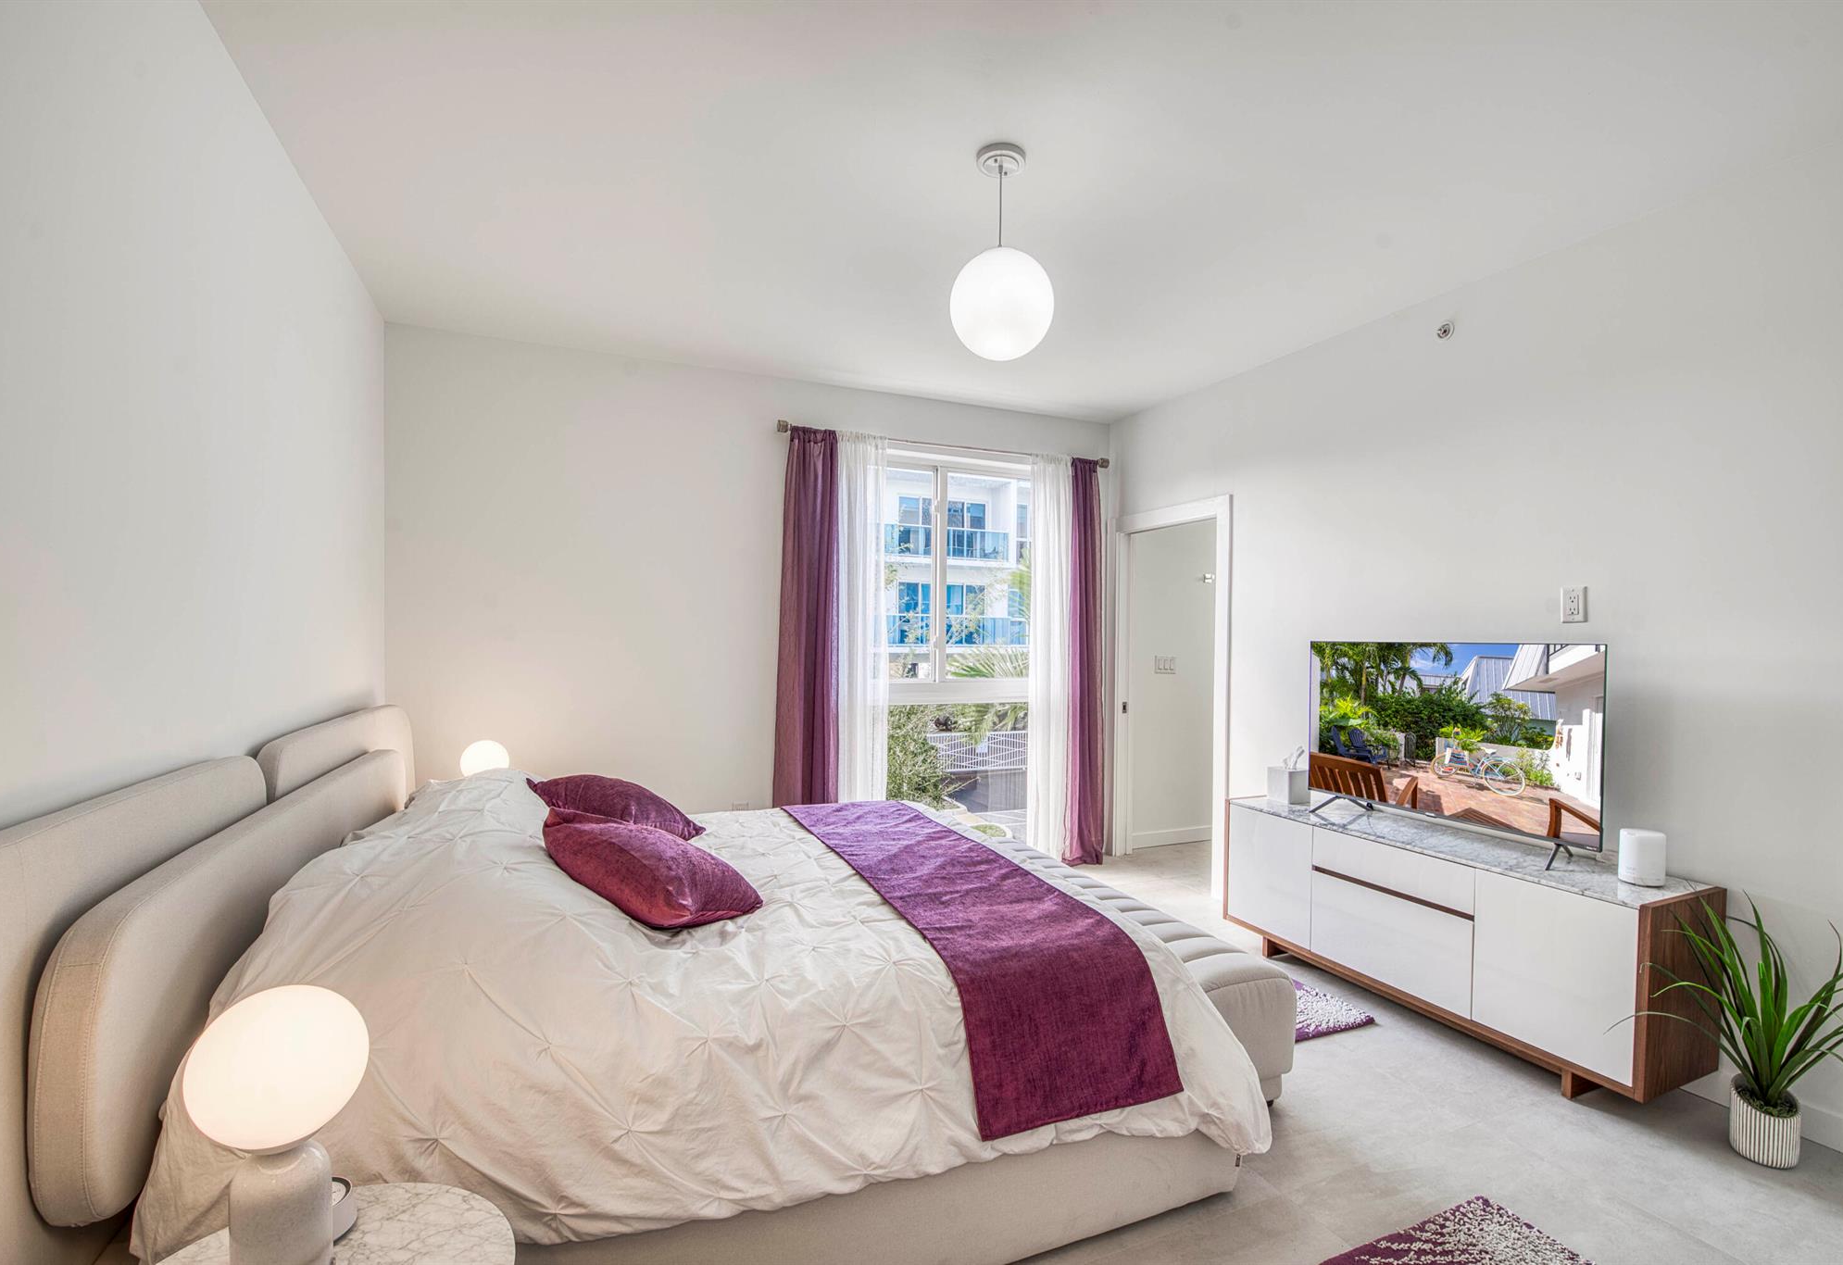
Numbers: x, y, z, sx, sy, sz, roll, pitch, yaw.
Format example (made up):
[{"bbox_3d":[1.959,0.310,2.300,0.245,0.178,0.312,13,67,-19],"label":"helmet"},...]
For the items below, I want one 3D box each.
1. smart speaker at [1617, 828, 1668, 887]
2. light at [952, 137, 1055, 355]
[{"bbox_3d":[2.203,0.686,2.415,0.113,0.151,0.113,0,0,-24],"label":"smart speaker"},{"bbox_3d":[0.230,-1.065,2.254,0.297,0.570,0.297,0,0,0],"label":"light"}]

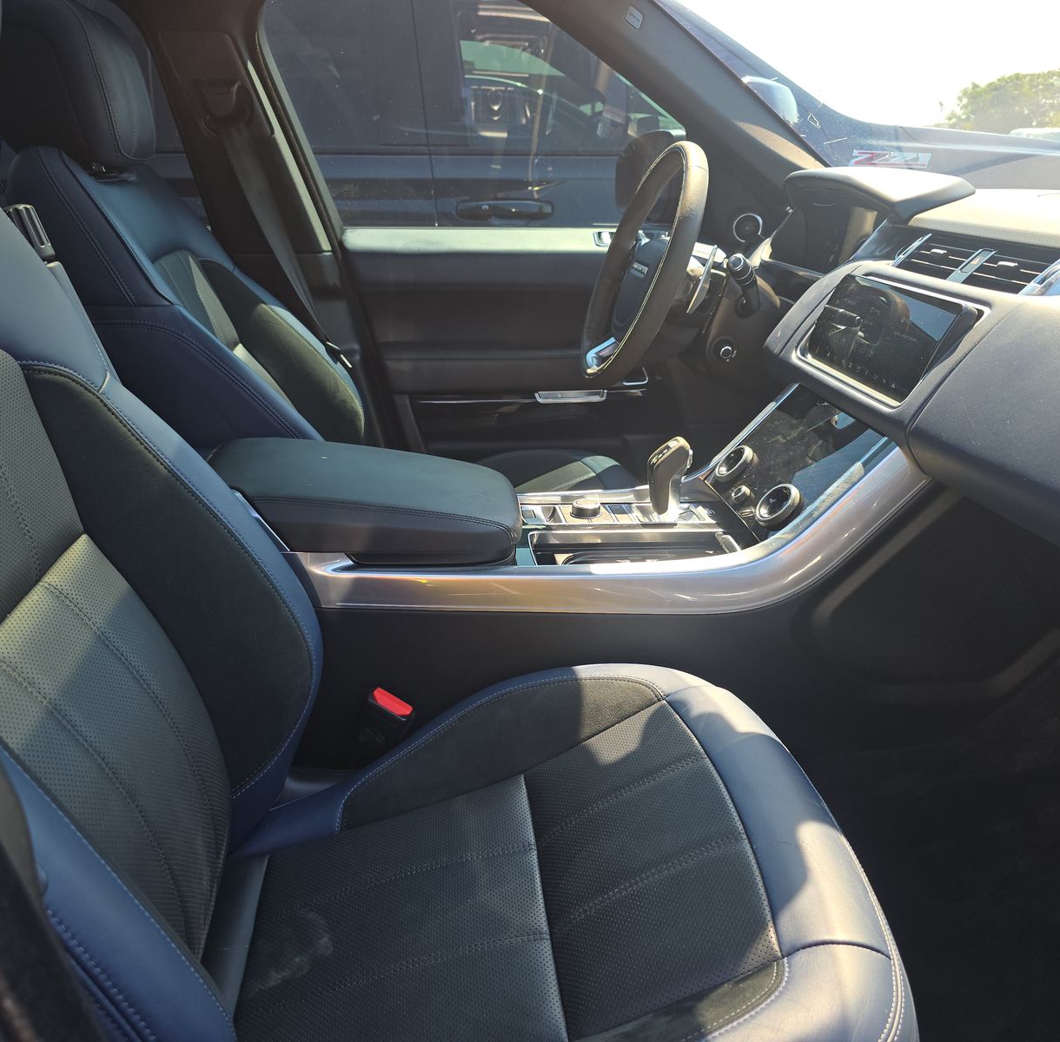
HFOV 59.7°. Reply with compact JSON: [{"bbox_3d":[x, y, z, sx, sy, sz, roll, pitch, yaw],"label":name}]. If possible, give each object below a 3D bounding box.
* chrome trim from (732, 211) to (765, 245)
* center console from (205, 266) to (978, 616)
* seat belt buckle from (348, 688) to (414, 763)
[{"bbox_3d":[0.410,-0.550,1.734,0.058,0.058,0.013,4,21,9],"label":"chrome trim"},{"bbox_3d":[0.041,-0.103,1.127,0.885,0.360,0.320,-2,21,-5],"label":"center console"},{"bbox_3d":[-0.166,0.240,1.049,0.051,0.092,0.024,26,33,8],"label":"seat belt buckle"}]

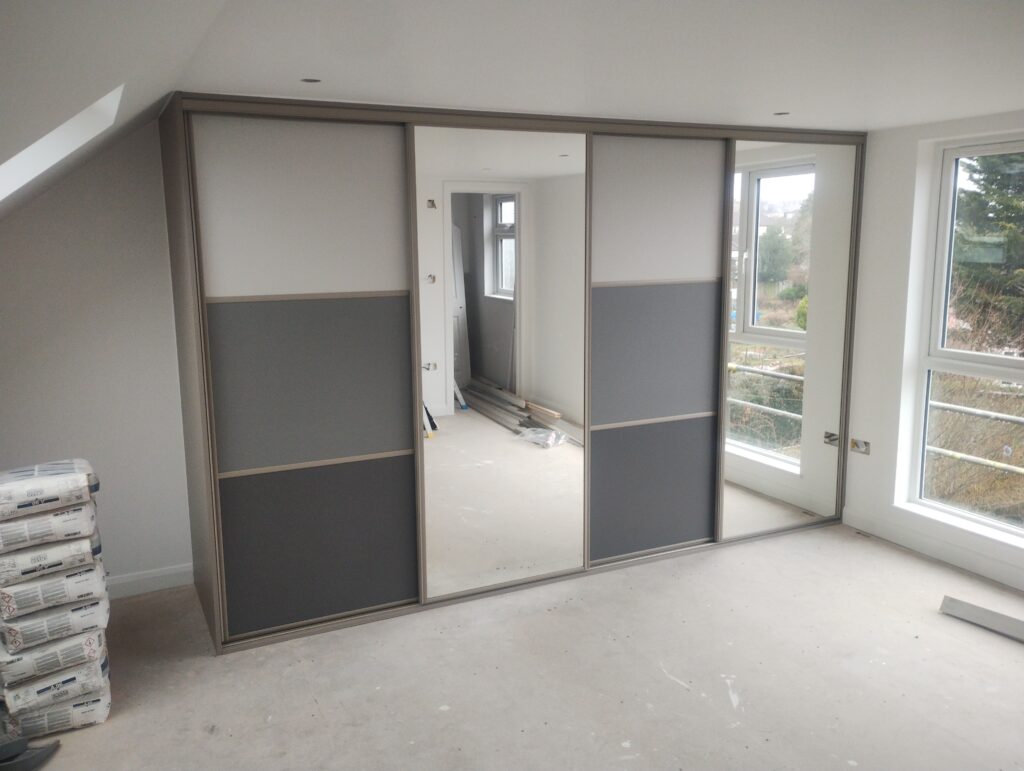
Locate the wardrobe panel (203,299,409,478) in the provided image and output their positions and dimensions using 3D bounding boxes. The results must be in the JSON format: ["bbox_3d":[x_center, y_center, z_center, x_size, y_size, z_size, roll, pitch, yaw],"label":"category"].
[{"bbox_3d":[-0.828,-0.019,3.523,0.844,0.694,0.030,-5,11,-25],"label":"wardrobe panel"}]

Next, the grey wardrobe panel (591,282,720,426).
[{"bbox_3d":[0.742,-0.167,4.258,0.784,0.694,0.030,-5,11,-25],"label":"grey wardrobe panel"}]

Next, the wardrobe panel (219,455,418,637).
[{"bbox_3d":[-0.819,0.684,3.646,0.844,0.686,0.030,-5,11,-25],"label":"wardrobe panel"}]

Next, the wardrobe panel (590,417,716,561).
[{"bbox_3d":[0.750,0.536,4.381,0.784,0.686,0.030,-5,11,-25],"label":"wardrobe panel"}]

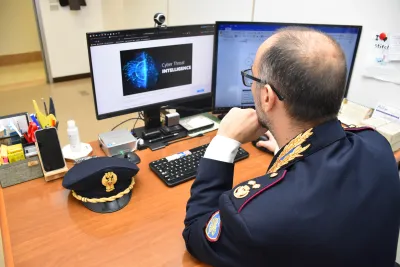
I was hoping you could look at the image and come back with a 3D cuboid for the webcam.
[{"bbox_3d":[-0.145,-0.422,1.125,0.047,0.055,0.050,-16,32,-33],"label":"webcam"}]

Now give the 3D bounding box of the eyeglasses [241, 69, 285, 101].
[{"bbox_3d":[0.191,-0.118,0.698,0.144,0.048,0.144,-10,24,-30],"label":"eyeglasses"}]

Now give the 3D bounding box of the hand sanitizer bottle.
[{"bbox_3d":[-0.485,0.011,1.157,0.041,0.125,0.041,-9,29,-23],"label":"hand sanitizer bottle"}]

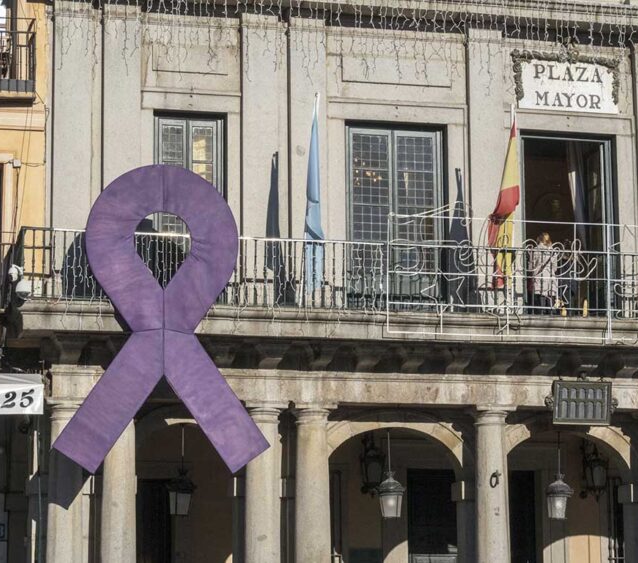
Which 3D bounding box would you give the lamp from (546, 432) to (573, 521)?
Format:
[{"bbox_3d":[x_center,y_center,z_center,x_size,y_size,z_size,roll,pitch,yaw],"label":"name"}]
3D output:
[{"bbox_3d":[4.214,3.419,27.358,0.430,1.517,0.430,0,-8,0],"label":"lamp"}]

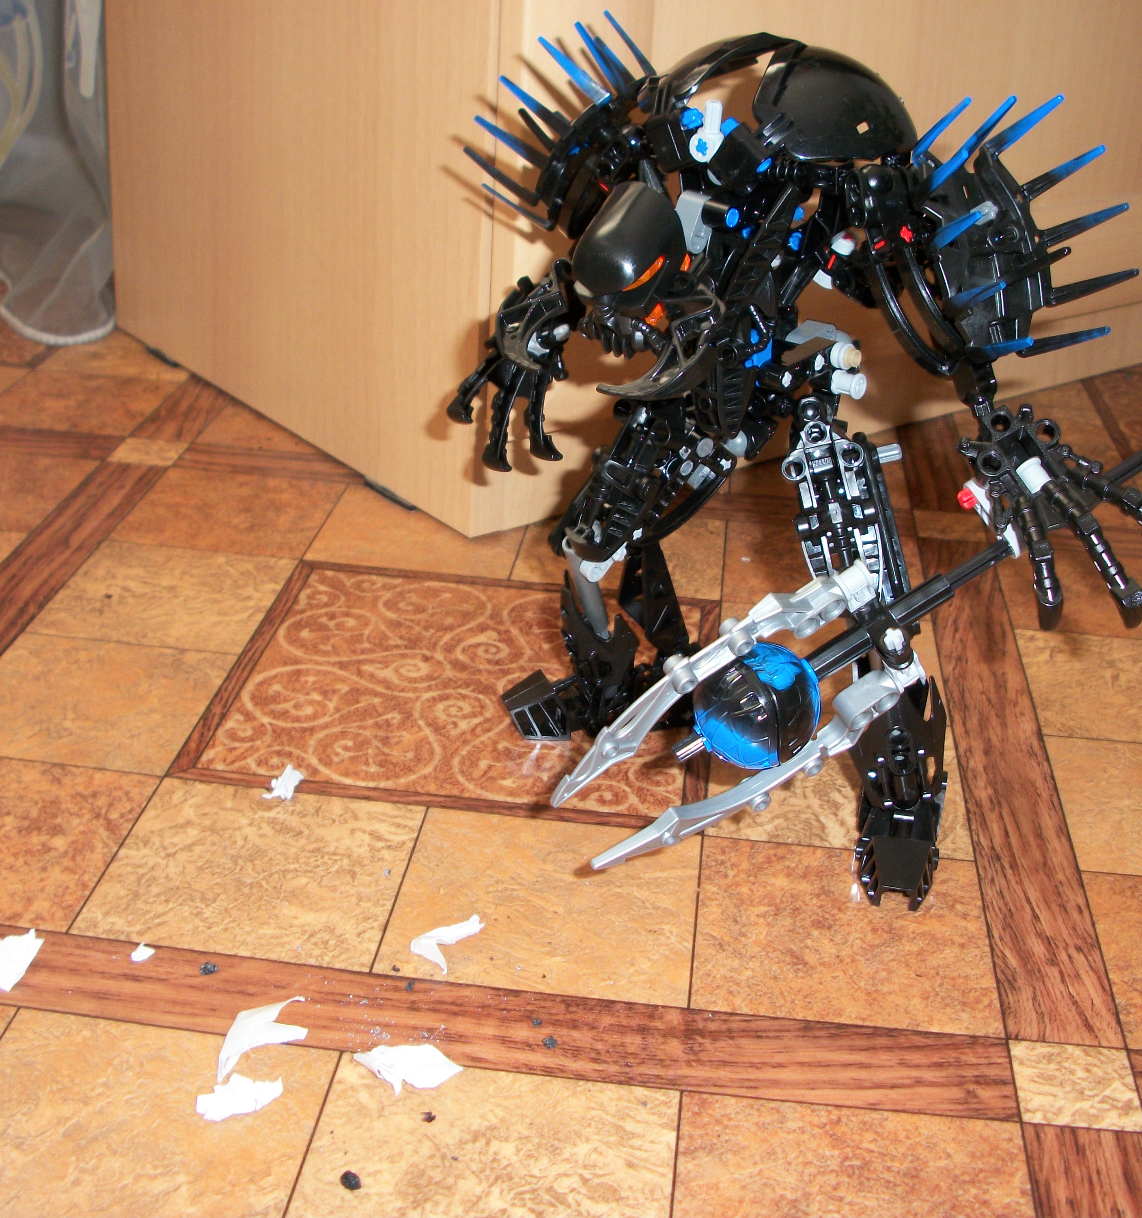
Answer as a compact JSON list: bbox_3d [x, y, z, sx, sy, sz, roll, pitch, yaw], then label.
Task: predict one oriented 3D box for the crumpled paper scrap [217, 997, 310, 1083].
[{"bbox_3d":[-0.076,0.106,0.406,0.023,0.009,0.022,-2,26,-11],"label":"crumpled paper scrap"}]

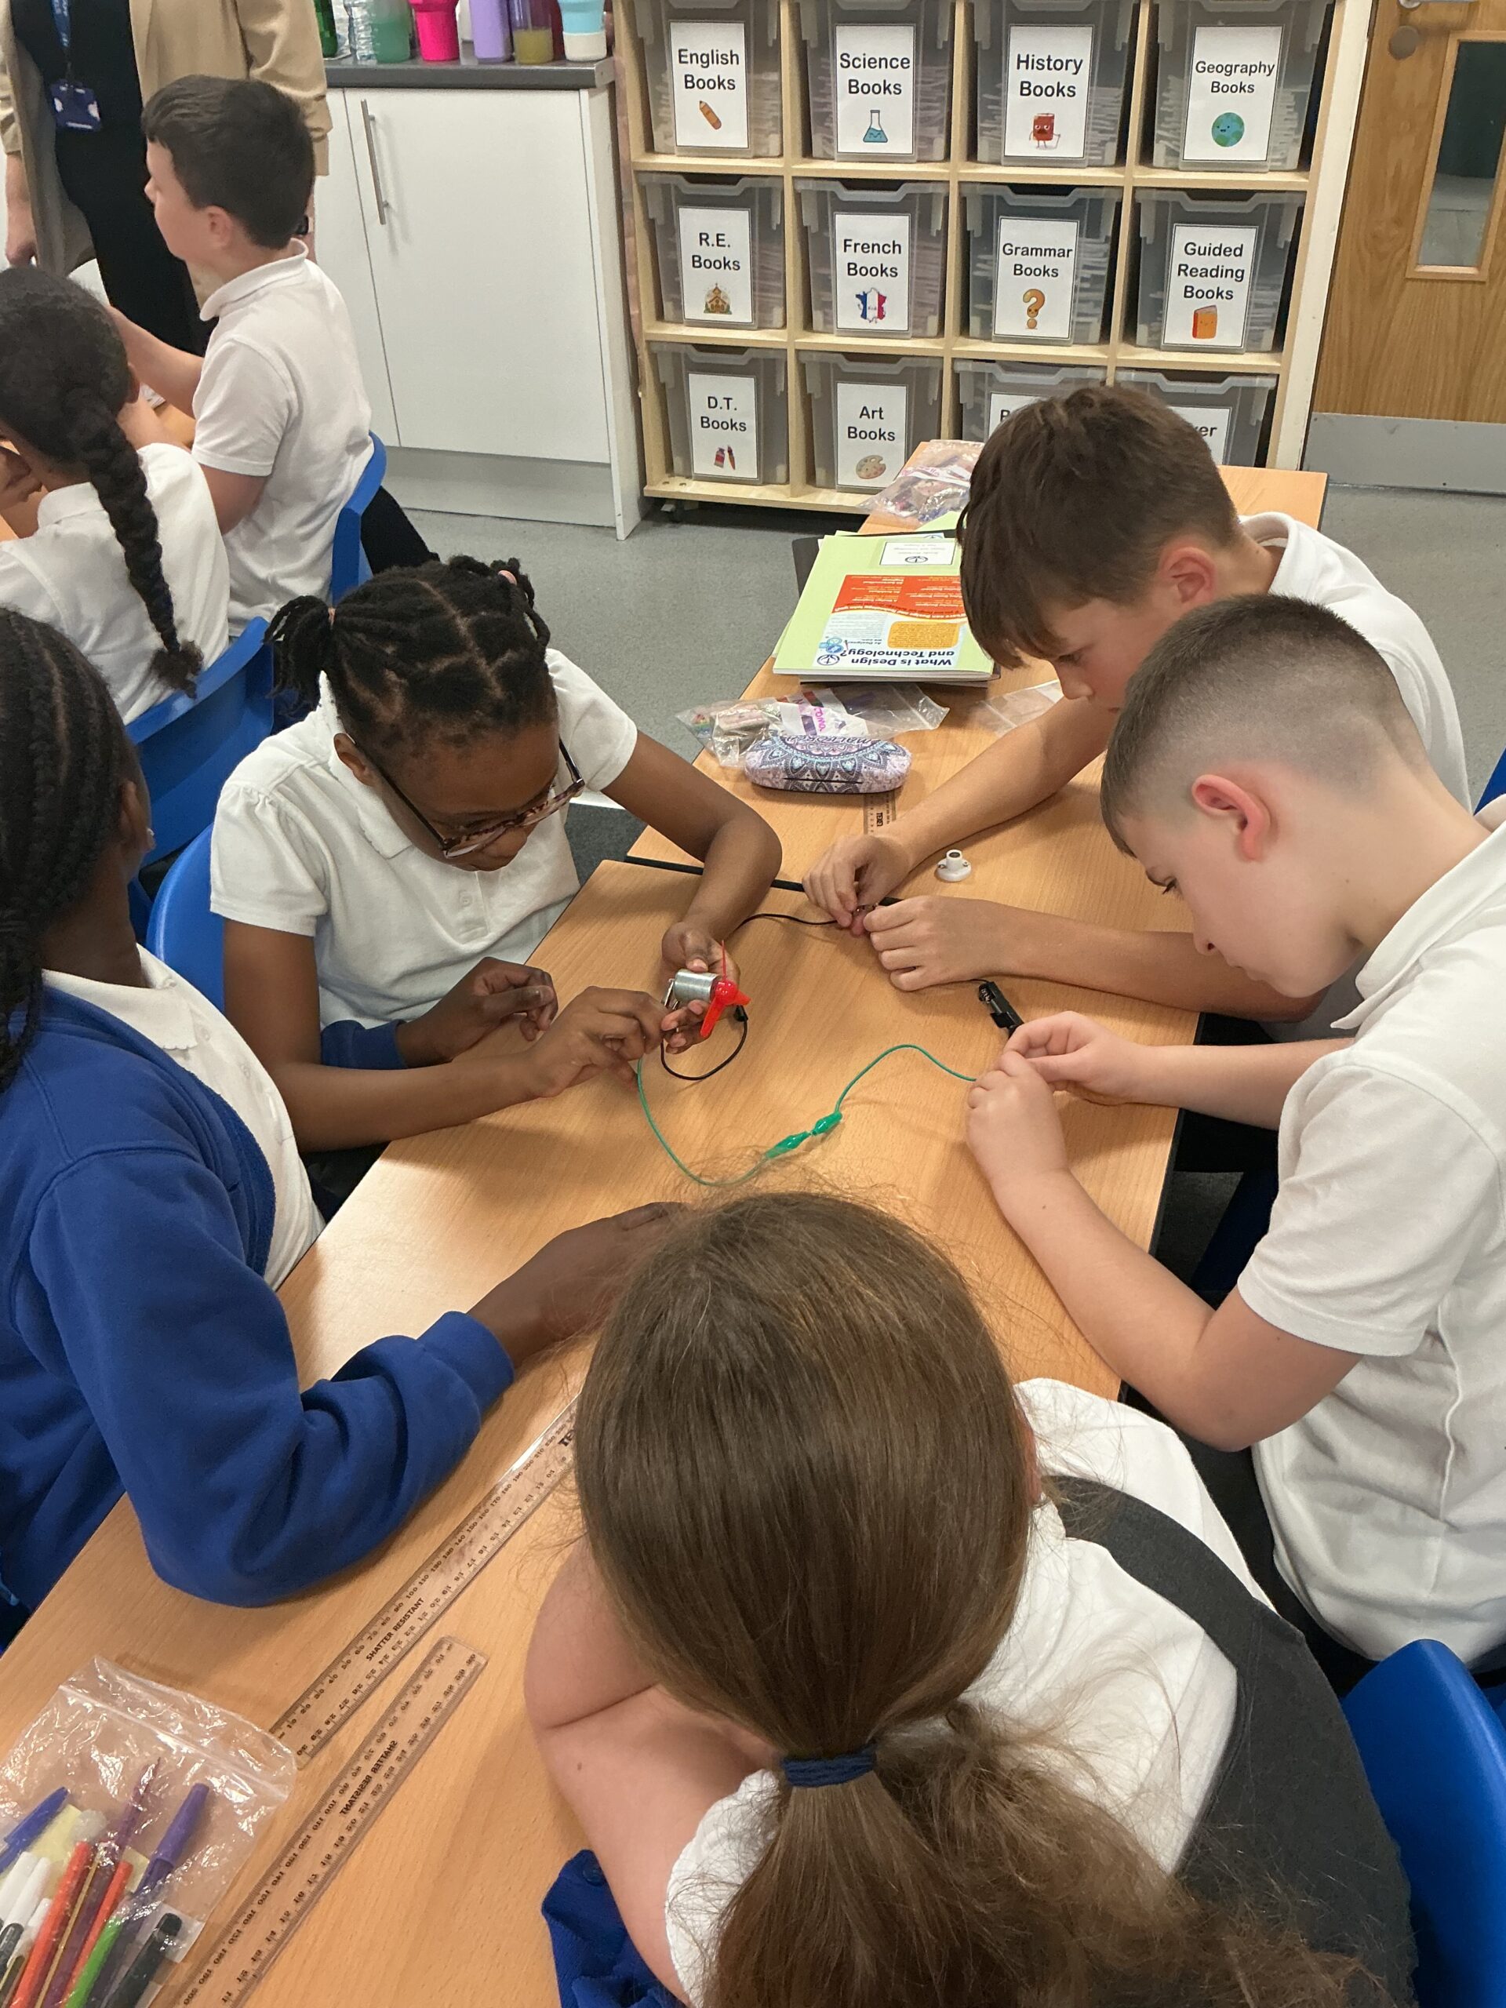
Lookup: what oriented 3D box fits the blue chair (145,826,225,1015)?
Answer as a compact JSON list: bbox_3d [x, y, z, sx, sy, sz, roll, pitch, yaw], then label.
[{"bbox_3d":[-0.260,0.132,1.671,0.460,0.710,0.430,16,42,23],"label":"blue chair"}]

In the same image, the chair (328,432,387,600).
[{"bbox_3d":[-0.683,-0.477,2.491,0.460,0.710,0.430,1,38,5],"label":"chair"}]

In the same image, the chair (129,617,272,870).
[{"bbox_3d":[-0.776,-0.062,1.957,0.460,0.710,0.430,14,41,21],"label":"chair"}]

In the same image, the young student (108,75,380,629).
[{"bbox_3d":[-0.739,-0.710,2.452,0.580,1.130,0.420,4,38,9],"label":"young student"}]

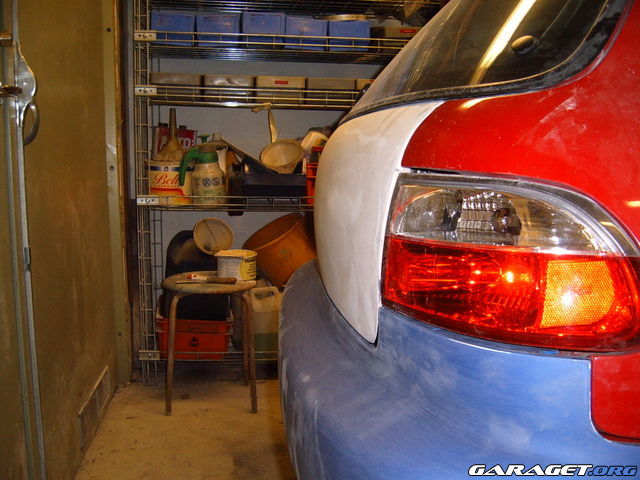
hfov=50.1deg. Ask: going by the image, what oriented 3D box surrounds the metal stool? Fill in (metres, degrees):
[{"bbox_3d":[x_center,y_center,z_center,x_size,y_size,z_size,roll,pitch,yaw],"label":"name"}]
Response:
[{"bbox_3d":[-0.398,0.365,2.495,0.340,0.452,0.340,-1,8,-11],"label":"metal stool"}]

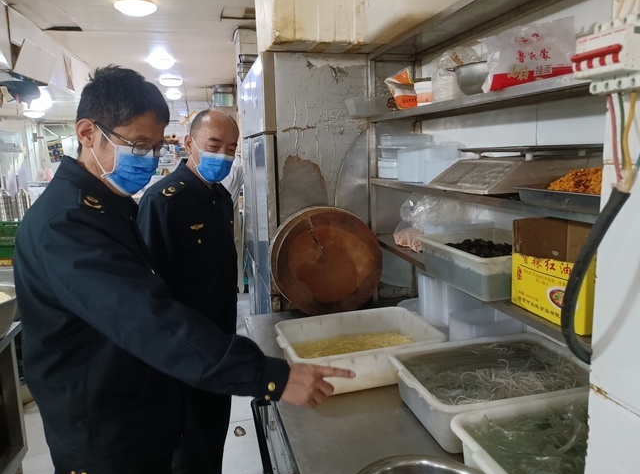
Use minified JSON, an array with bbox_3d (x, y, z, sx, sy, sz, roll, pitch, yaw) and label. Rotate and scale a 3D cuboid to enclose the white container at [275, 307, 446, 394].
[{"bbox_3d":[0.114,0.350,1.554,0.460,0.129,0.335,-5,10,-16],"label":"white container"}]

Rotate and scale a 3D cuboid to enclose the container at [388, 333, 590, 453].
[{"bbox_3d":[0.447,0.390,1.264,0.460,0.129,0.335,-5,10,-15],"label":"container"}]

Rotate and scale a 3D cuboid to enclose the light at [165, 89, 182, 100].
[{"bbox_3d":[-2.870,-2.786,9.779,0.330,0.100,0.330,-5,10,-15],"label":"light"}]

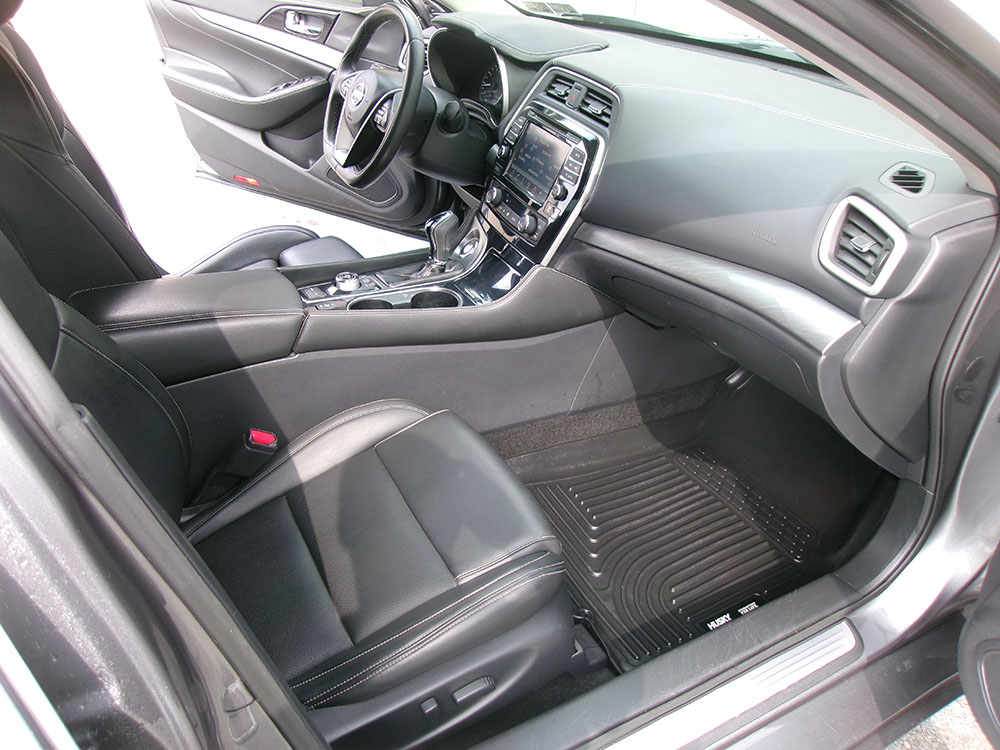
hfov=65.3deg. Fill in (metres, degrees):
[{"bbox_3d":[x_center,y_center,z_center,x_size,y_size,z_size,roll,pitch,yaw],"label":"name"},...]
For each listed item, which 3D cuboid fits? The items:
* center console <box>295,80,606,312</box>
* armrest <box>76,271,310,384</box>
[{"bbox_3d":[-0.113,-0.299,1.329,0.500,0.390,0.285,-9,33,-32],"label":"center console"},{"bbox_3d":[-0.487,-0.075,1.218,0.327,0.117,0.185,-9,33,-32],"label":"armrest"}]

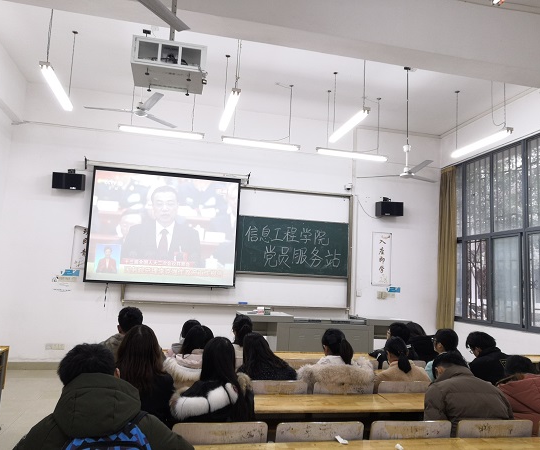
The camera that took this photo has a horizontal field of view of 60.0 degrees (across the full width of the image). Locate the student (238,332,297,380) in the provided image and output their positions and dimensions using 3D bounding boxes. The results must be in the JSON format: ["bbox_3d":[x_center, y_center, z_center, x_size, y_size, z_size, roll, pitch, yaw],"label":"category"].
[{"bbox_3d":[-0.076,1.518,4.029,0.520,1.180,0.720,4,-7,-12],"label":"student"}]

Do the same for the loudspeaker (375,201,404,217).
[{"bbox_3d":[2.285,-0.276,8.830,0.460,0.260,0.260,3,-6,-4],"label":"loudspeaker"}]

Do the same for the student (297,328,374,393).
[{"bbox_3d":[0.486,1.538,4.172,0.640,1.230,0.720,4,-7,-12],"label":"student"}]

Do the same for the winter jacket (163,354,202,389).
[{"bbox_3d":[-0.587,1.349,3.748,0.580,0.580,0.460,4,-7,-12],"label":"winter jacket"}]

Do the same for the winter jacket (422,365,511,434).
[{"bbox_3d":[1.244,1.221,2.991,0.580,0.640,0.500,5,-7,-17],"label":"winter jacket"}]

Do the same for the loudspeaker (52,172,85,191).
[{"bbox_3d":[-3.294,-0.693,7.636,0.460,0.260,0.260,5,-7,-16],"label":"loudspeaker"}]

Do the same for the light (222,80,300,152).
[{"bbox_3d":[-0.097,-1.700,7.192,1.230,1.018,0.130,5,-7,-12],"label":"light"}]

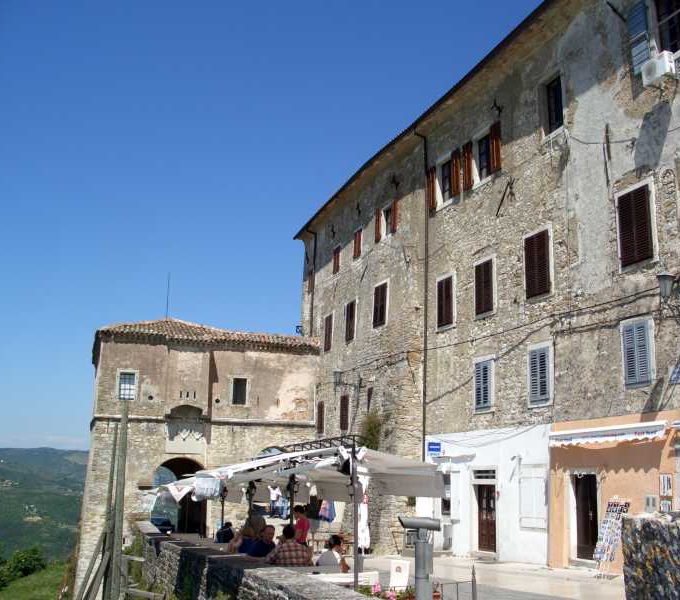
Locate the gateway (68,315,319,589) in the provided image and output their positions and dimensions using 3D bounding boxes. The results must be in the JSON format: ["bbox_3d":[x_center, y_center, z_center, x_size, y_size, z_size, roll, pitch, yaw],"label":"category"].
[{"bbox_3d":[-7.822,8.144,42.204,11.648,14.155,9.000,5,-14,-16],"label":"gateway"}]

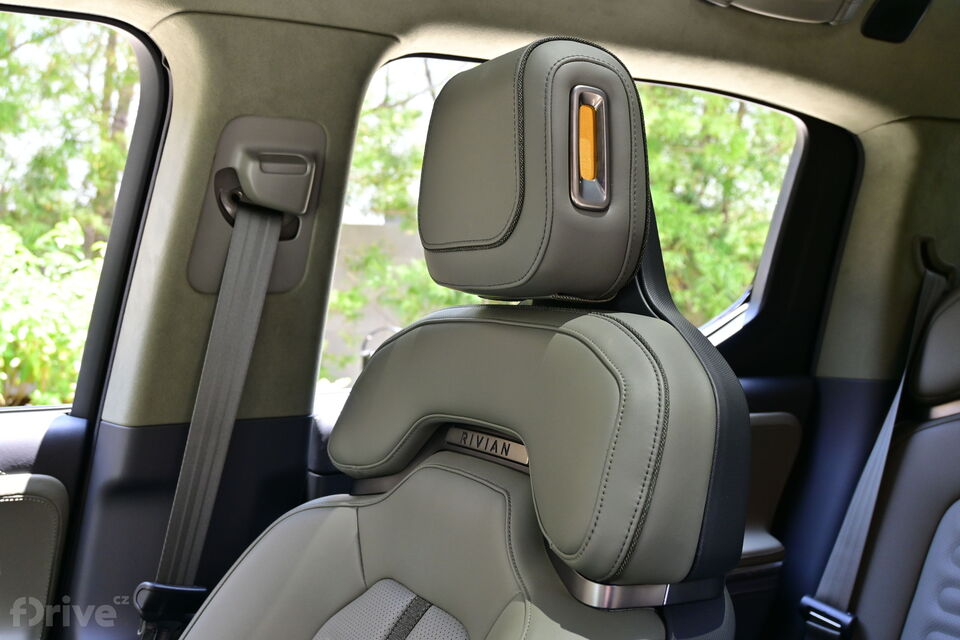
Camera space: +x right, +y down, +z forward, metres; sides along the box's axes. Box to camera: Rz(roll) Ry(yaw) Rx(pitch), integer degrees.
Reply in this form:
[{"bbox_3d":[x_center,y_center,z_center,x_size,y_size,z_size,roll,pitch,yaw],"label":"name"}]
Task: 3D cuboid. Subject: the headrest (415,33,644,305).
[{"bbox_3d":[0.036,-0.119,0.868,0.120,0.198,0.245,4,0,-29],"label":"headrest"}]

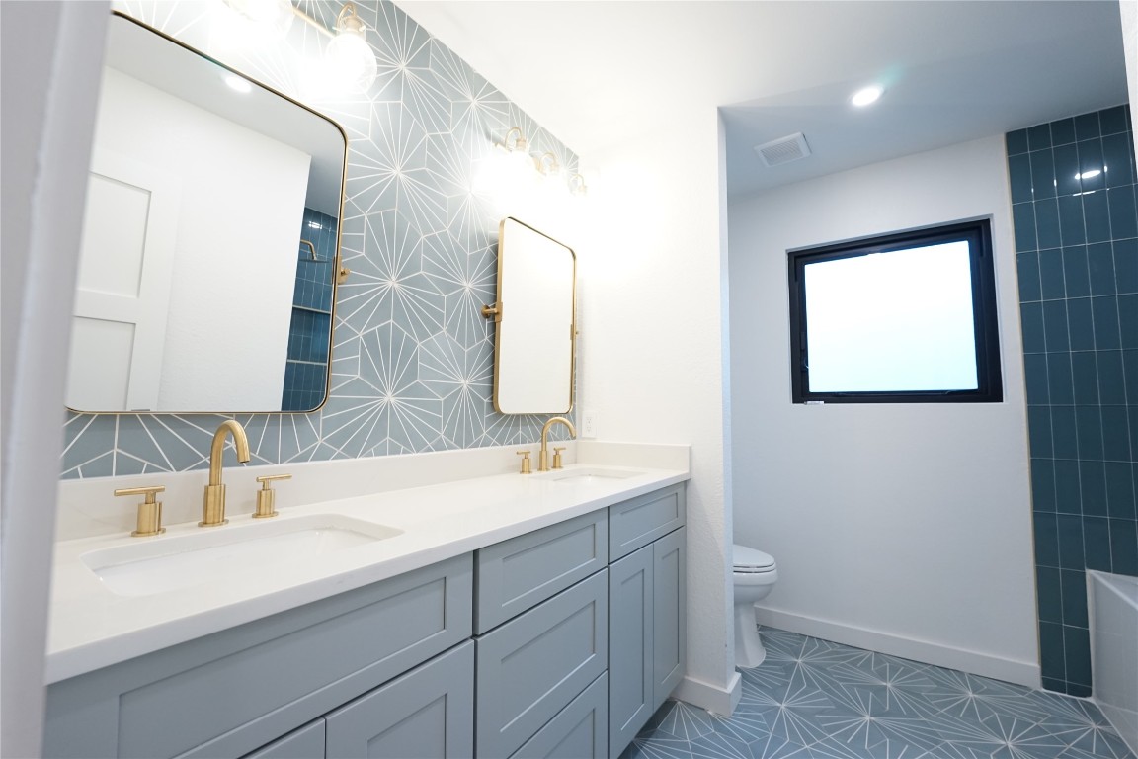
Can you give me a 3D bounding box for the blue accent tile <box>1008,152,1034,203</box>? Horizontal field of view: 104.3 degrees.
[{"bbox_3d":[2.066,-0.915,2.025,0.071,0.226,0.010,-2,-5,32],"label":"blue accent tile"}]

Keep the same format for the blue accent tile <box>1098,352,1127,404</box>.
[{"bbox_3d":[2.229,-0.006,1.820,0.075,0.229,0.010,-2,-5,35],"label":"blue accent tile"}]

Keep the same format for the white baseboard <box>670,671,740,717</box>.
[{"bbox_3d":[0.554,1.233,1.791,0.245,0.102,0.162,-2,-5,35],"label":"white baseboard"}]

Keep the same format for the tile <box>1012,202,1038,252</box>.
[{"bbox_3d":[2.055,-0.684,1.996,0.074,0.228,0.010,-2,-6,35],"label":"tile"}]

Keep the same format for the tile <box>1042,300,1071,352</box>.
[{"bbox_3d":[2.110,-0.231,1.918,0.074,0.228,0.010,-2,-6,35],"label":"tile"}]

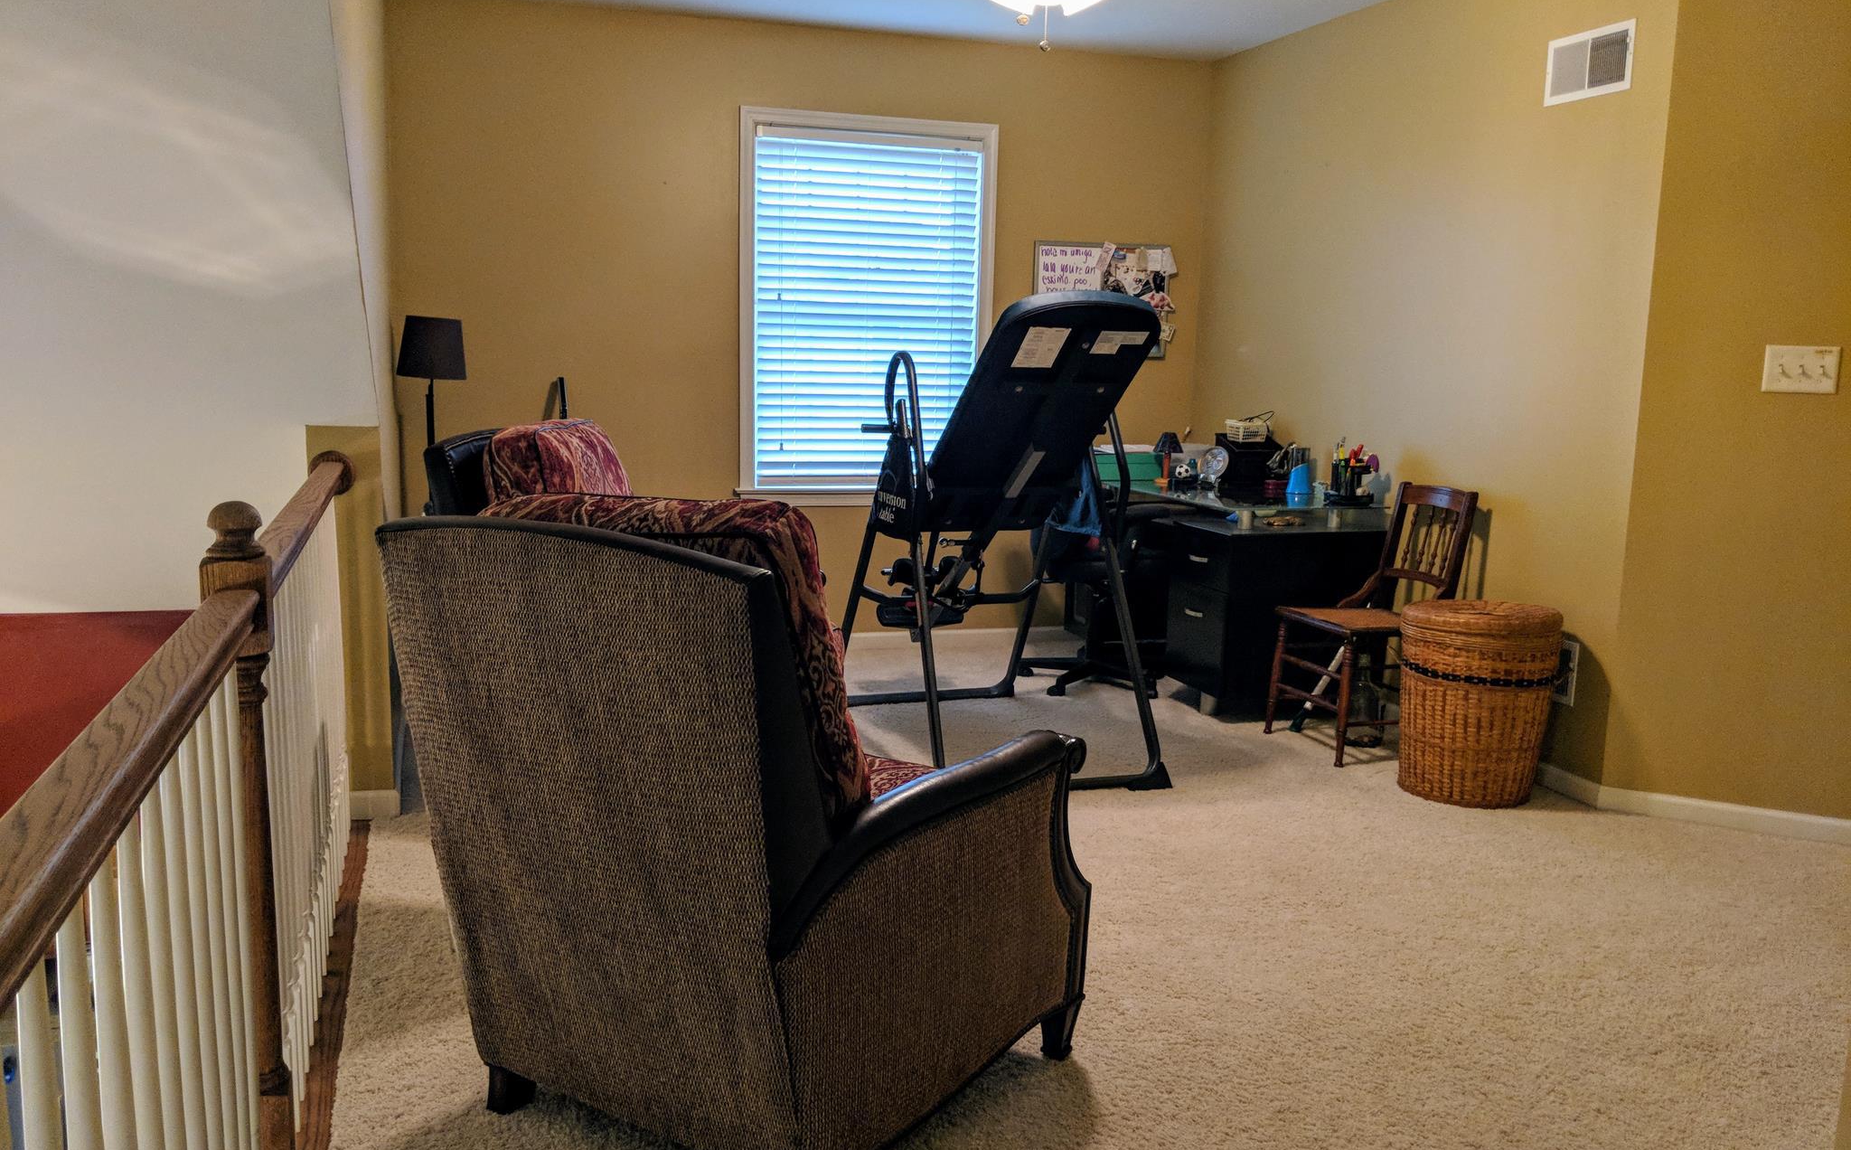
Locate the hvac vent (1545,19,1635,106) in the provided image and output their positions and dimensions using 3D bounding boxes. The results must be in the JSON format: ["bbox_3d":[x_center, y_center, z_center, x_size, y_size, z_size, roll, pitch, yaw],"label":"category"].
[{"bbox_3d":[1.862,-1.433,4.053,0.018,0.180,0.330,-2,10,-17],"label":"hvac vent"}]

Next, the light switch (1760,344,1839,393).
[{"bbox_3d":[2.261,-0.531,3.725,0.163,0.119,0.016,6,11,24],"label":"light switch"}]

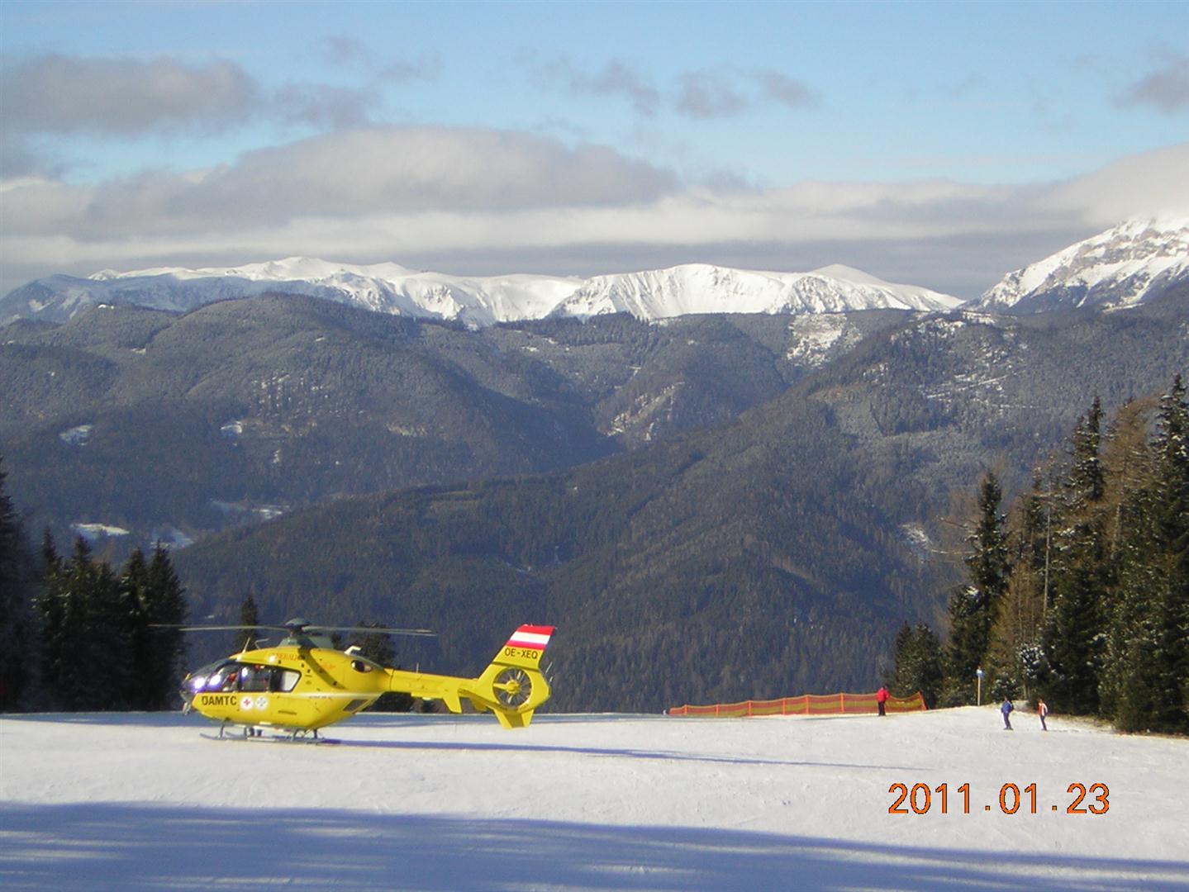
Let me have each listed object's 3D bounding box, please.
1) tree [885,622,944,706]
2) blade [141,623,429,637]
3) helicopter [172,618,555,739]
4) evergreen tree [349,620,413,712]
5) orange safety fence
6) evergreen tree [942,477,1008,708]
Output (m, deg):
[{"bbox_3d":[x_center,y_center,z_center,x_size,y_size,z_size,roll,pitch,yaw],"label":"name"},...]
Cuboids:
[{"bbox_3d":[21.197,14.682,194.000,4.000,6.000,4.000,0,1,0],"label":"tree"},{"bbox_3d":[-8.037,4.917,78.100,7.800,0.400,7.300,1,-5,0],"label":"blade"},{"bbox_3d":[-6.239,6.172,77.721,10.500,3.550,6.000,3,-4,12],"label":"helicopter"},{"bbox_3d":[-12.356,12.865,170.000,3.700,5.500,3.700,0,1,0],"label":"evergreen tree"},{"bbox_3d":[12.591,16.088,182.000,16.300,1.500,0.500,0,1,6],"label":"orange safety fence"},{"bbox_3d":[25.101,9.402,192.000,4.400,15.500,4.400,0,1,0],"label":"evergreen tree"}]

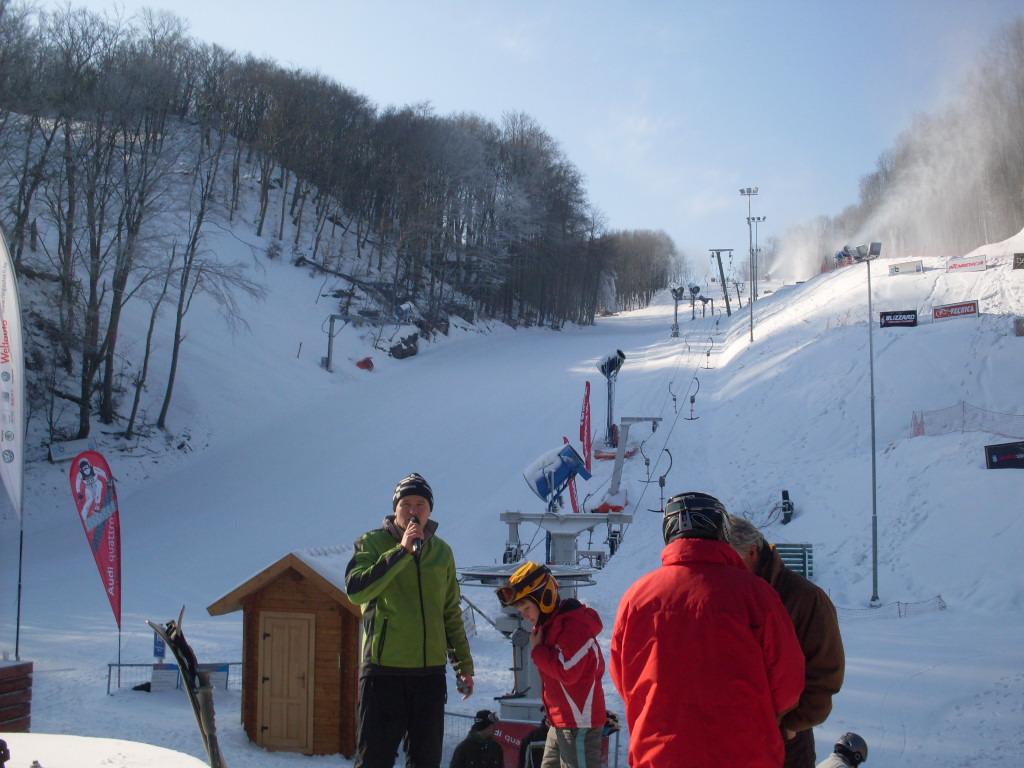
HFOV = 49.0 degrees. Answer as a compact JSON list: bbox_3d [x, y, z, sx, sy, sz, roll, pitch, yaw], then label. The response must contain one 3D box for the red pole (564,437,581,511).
[{"bbox_3d":[2.045,3.161,38.000,0.300,2.900,0.200,-8,-5,-1],"label":"red pole"}]

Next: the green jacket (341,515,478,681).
[{"bbox_3d":[-0.433,0.898,4.750,0.520,0.660,0.360,2,-5,-21],"label":"green jacket"}]

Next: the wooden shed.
[{"bbox_3d":[-2.705,3.861,16.776,2.700,2.800,2.350,-1,-5,20],"label":"wooden shed"}]

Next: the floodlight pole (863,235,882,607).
[{"bbox_3d":[11.545,1.265,36.000,0.650,11.600,0.500,-2,-5,18],"label":"floodlight pole"}]

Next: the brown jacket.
[{"bbox_3d":[0.943,0.951,4.200,0.480,0.740,0.580,4,-7,-38],"label":"brown jacket"}]

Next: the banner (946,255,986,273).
[{"bbox_3d":[32.346,-8.505,80.000,2.700,0.970,0.080,-2,-6,27],"label":"banner"}]

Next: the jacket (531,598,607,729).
[{"bbox_3d":[0.251,1.243,5.000,0.320,0.560,0.380,2,-5,-15],"label":"jacket"}]

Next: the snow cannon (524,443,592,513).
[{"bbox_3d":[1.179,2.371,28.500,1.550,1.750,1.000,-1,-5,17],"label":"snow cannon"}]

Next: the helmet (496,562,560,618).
[{"bbox_3d":[0.075,0.882,4.800,0.280,0.230,0.210,-30,6,-21],"label":"helmet"}]

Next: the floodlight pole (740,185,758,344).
[{"bbox_3d":[16.974,-8.469,80.000,1.350,11.000,0.550,0,-5,9],"label":"floodlight pole"}]

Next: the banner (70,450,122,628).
[{"bbox_3d":[-7.762,2.905,21.000,0.970,3.300,0.100,1,-5,-12],"label":"banner"}]

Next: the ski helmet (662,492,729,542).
[{"bbox_3d":[0.644,0.480,3.900,0.230,0.220,0.290,-3,-24,27],"label":"ski helmet"}]

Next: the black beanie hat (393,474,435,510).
[{"bbox_3d":[-0.419,0.457,4.780,0.185,0.165,0.220,1,-5,-6],"label":"black beanie hat"}]

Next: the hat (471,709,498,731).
[{"bbox_3d":[-0.224,2.895,9.700,0.230,0.190,0.200,-14,1,-24],"label":"hat"}]

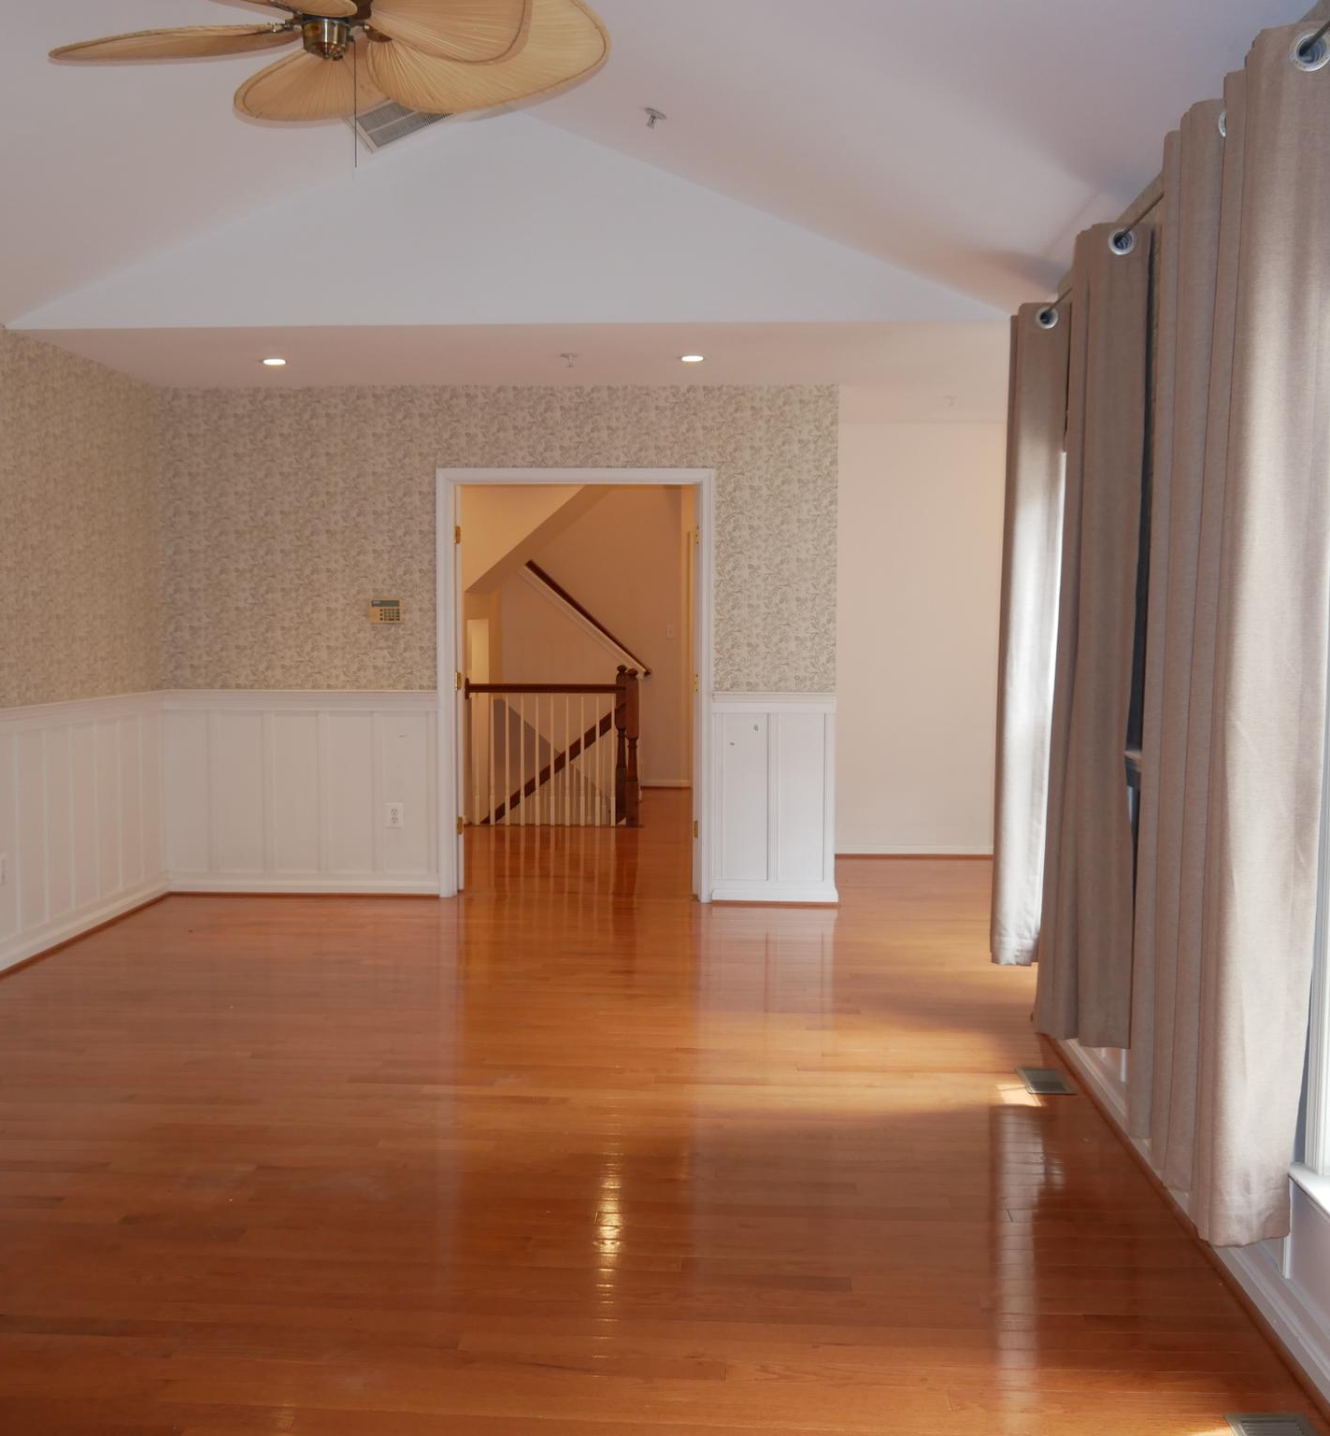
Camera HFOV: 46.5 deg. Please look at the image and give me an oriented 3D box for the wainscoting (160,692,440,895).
[{"bbox_3d":[-1.780,0.373,7.580,1.330,1.010,0.050,0,3,3],"label":"wainscoting"}]

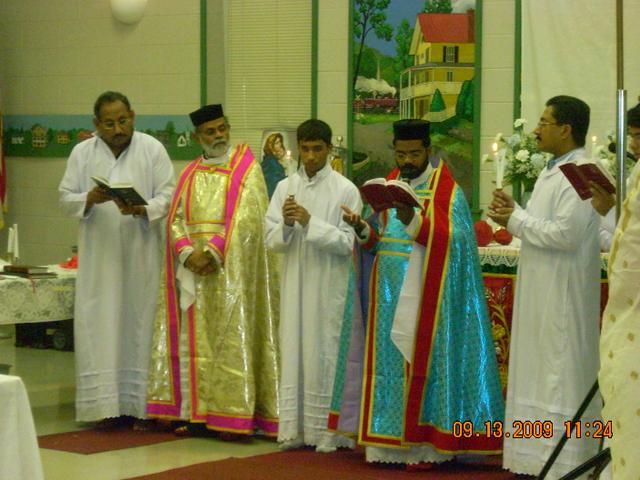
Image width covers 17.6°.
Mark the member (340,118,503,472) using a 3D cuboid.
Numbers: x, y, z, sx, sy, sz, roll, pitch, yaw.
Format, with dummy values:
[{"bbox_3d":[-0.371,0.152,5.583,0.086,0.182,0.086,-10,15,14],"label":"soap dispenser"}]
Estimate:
[{"bbox_3d":[0.474,0.245,9.831,0.760,1.637,0.580,2,4,25],"label":"member"}]

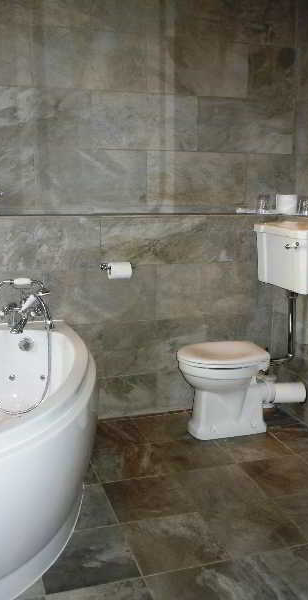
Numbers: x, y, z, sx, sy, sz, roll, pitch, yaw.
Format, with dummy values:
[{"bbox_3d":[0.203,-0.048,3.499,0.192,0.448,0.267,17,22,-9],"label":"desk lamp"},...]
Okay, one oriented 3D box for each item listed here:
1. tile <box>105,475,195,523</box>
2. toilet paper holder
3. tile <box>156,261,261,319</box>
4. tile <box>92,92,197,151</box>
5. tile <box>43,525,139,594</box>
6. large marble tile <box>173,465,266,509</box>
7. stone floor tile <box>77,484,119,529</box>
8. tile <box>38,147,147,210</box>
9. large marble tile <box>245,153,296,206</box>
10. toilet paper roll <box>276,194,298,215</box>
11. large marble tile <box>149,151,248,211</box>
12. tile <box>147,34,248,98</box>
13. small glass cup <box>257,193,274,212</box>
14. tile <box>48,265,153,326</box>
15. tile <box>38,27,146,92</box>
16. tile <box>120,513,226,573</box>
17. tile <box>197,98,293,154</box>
[{"bbox_3d":[-0.025,0.787,2.202,0.303,0.012,0.313,-3,10,-16],"label":"tile"},{"bbox_3d":[-0.198,-0.149,2.847,0.165,0.085,0.105,-3,11,-17],"label":"toilet paper holder"},{"bbox_3d":[0.299,-0.056,3.068,0.599,0.302,0.012,-3,10,-16],"label":"tile"},{"bbox_3d":[-0.041,-0.961,3.019,0.595,0.302,0.012,-3,10,-16],"label":"tile"},{"bbox_3d":[-0.224,0.869,1.874,0.302,0.015,0.302,-3,10,-16],"label":"tile"},{"bbox_3d":[0.264,0.770,2.285,0.298,0.012,0.313,-3,10,-16],"label":"large marble tile"},{"bbox_3d":[-0.318,0.818,2.165,0.300,0.015,0.302,-3,10,-16],"label":"stone floor tile"},{"bbox_3d":[-0.320,-0.648,2.961,0.597,0.300,0.012,-3,11,-17],"label":"tile"},{"bbox_3d":[0.682,-0.705,3.276,0.301,0.300,0.012,-3,10,-16],"label":"large marble tile"},{"bbox_3d":[0.751,-0.540,3.139,0.113,0.105,0.113,-3,11,-17],"label":"toilet paper roll"},{"bbox_3d":[0.246,-0.689,3.171,0.600,0.300,0.015,-3,10,-16],"label":"large marble tile"},{"bbox_3d":[0.244,-1.283,3.066,0.600,0.300,0.015,-3,10,-16],"label":"tile"},{"bbox_3d":[0.632,-0.551,3.143,0.080,0.100,0.080,0,10,0],"label":"small glass cup"},{"bbox_3d":[-0.273,-0.023,2.910,0.597,0.302,0.012,-3,11,-17],"label":"tile"},{"bbox_3d":[-0.323,-1.232,2.857,0.597,0.297,0.012,-3,11,-17],"label":"tile"},{"bbox_3d":[0.066,0.844,1.931,0.302,0.012,0.302,-3,11,-17],"label":"tile"},{"bbox_3d":[0.520,-0.988,3.160,0.597,0.298,0.012,-3,11,-17],"label":"tile"}]

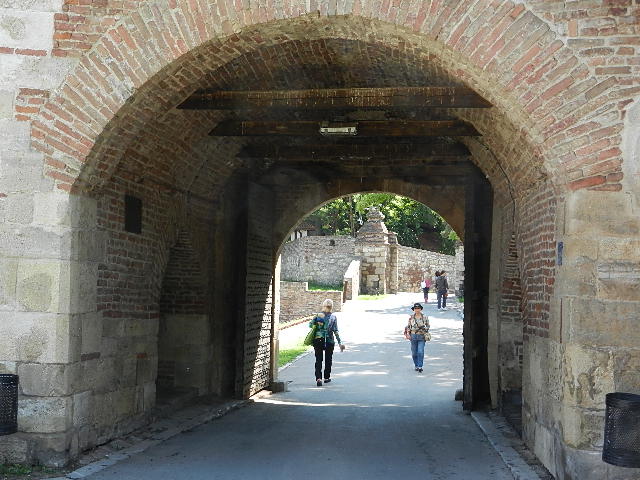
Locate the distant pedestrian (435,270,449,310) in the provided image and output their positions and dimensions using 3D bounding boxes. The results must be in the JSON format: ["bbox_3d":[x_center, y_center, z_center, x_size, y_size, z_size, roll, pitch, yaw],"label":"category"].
[{"bbox_3d":[5.389,2.240,36.900,0.600,1.750,0.400,0,-5,8],"label":"distant pedestrian"}]

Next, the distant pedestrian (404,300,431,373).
[{"bbox_3d":[2.344,2.344,20.000,0.620,1.670,0.420,0,-5,4],"label":"distant pedestrian"}]

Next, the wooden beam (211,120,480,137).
[{"bbox_3d":[0.296,-1.264,9.599,3.120,0.180,0.200,0,-5,6],"label":"wooden beam"}]

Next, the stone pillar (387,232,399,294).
[{"bbox_3d":[4.417,1.469,50.896,0.800,3.695,1.000,0,-5,11],"label":"stone pillar"}]

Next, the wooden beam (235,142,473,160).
[{"bbox_3d":[0.441,-1.145,10.949,3.070,0.200,0.200,0,-5,6],"label":"wooden beam"}]

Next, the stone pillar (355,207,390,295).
[{"bbox_3d":[3.220,0.721,50.893,2.000,5.306,1.900,0,-5,11],"label":"stone pillar"}]

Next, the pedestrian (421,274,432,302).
[{"bbox_3d":[5.888,2.654,46.000,0.520,1.650,0.400,0,-5,8],"label":"pedestrian"}]

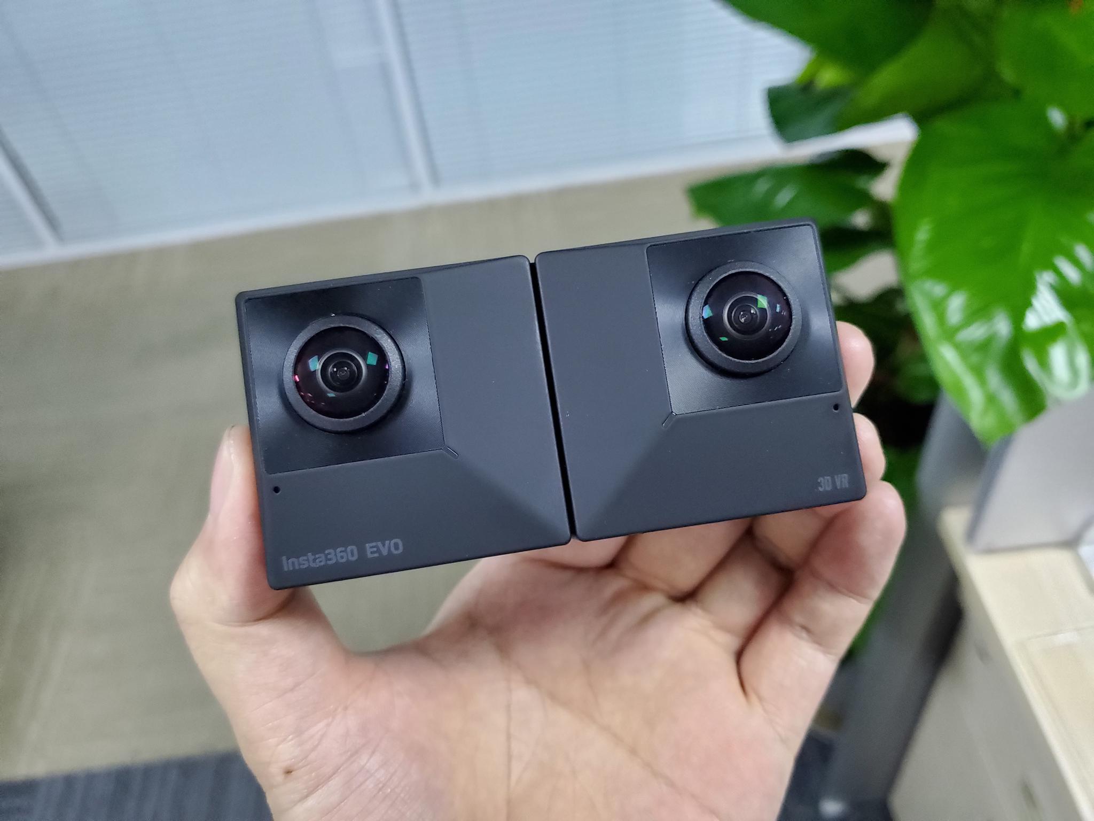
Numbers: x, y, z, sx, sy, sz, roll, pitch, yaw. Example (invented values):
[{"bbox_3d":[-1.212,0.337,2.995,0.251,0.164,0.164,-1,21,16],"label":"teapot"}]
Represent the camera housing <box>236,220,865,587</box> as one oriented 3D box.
[{"bbox_3d":[0.001,-0.001,0.146,0.100,0.026,0.049,-8,85,-4],"label":"camera housing"}]

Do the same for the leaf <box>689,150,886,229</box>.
[{"bbox_3d":[0.220,-0.198,0.750,0.180,0.042,0.115,-8,43,0],"label":"leaf"}]

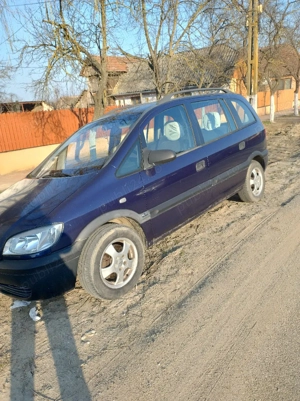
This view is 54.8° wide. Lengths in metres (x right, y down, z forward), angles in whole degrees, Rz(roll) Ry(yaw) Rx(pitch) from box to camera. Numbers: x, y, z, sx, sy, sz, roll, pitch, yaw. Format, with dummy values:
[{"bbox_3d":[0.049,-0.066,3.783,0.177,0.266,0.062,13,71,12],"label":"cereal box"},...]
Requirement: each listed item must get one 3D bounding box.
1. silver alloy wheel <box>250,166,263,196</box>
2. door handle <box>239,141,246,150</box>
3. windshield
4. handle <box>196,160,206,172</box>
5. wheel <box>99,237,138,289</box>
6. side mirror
[{"bbox_3d":[1.521,-0.264,4.286,0.160,0.416,0.416,2,18,44],"label":"silver alloy wheel"},{"bbox_3d":[1.222,-0.728,3.850,0.045,0.085,0.155,2,18,44],"label":"door handle"},{"bbox_3d":[-0.745,-0.568,3.041,1.400,0.150,1.060,2,46,44],"label":"windshield"},{"bbox_3d":[0.555,-0.378,3.176,0.045,0.088,0.155,2,18,44],"label":"handle"},{"bbox_3d":[-0.295,0.523,2.458,0.160,0.416,0.416,1,18,43],"label":"wheel"},{"bbox_3d":[0.080,-0.385,2.617,0.240,0.175,0.180,2,18,44],"label":"side mirror"}]

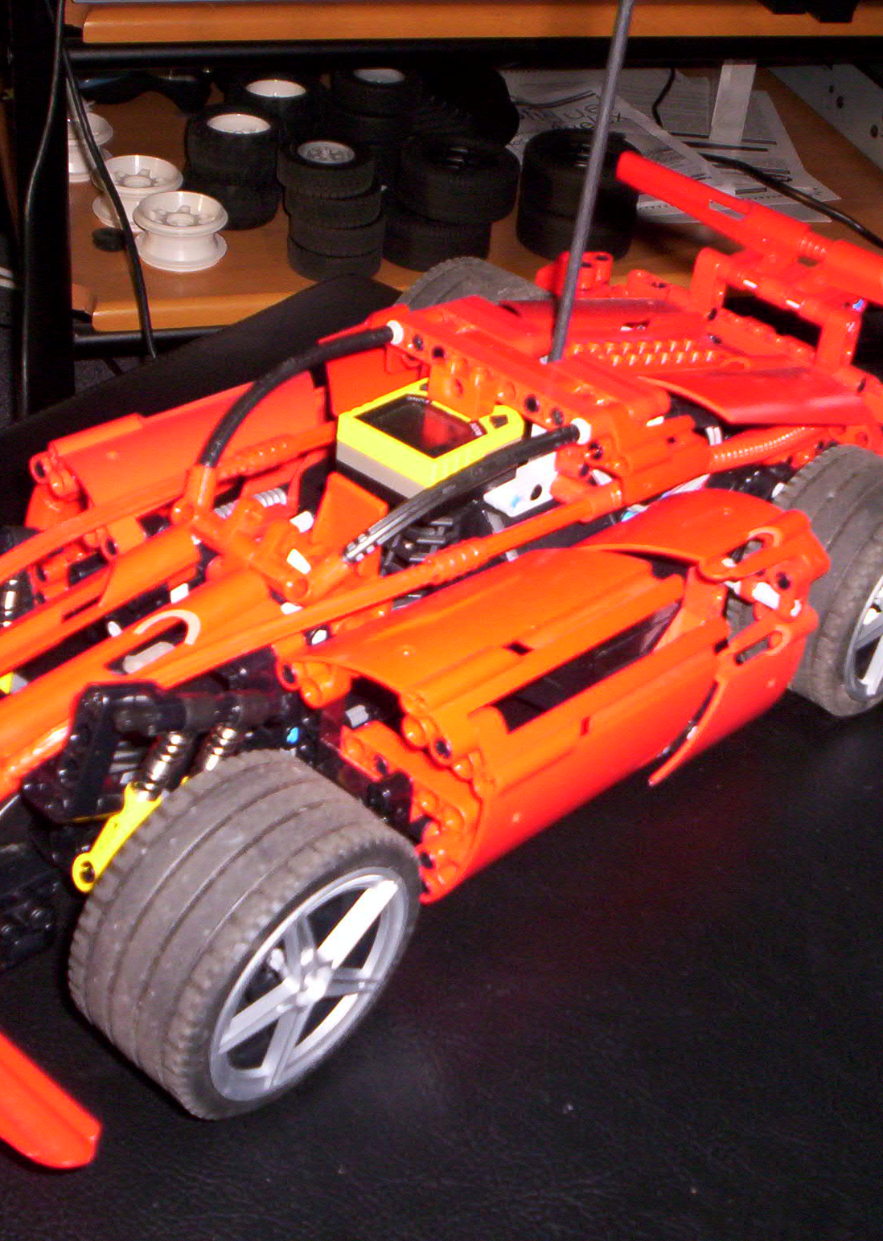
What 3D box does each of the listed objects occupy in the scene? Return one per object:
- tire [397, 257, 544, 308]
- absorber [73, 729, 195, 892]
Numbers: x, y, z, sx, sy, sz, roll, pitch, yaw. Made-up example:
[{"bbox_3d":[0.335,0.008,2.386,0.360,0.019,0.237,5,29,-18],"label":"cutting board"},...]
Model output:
[{"bbox_3d":[0.010,-0.079,0.573,0.036,0.069,0.069,33,43,32],"label":"tire"},{"bbox_3d":[-0.063,0.036,0.370,0.012,0.052,0.012,40,10,34],"label":"absorber"}]

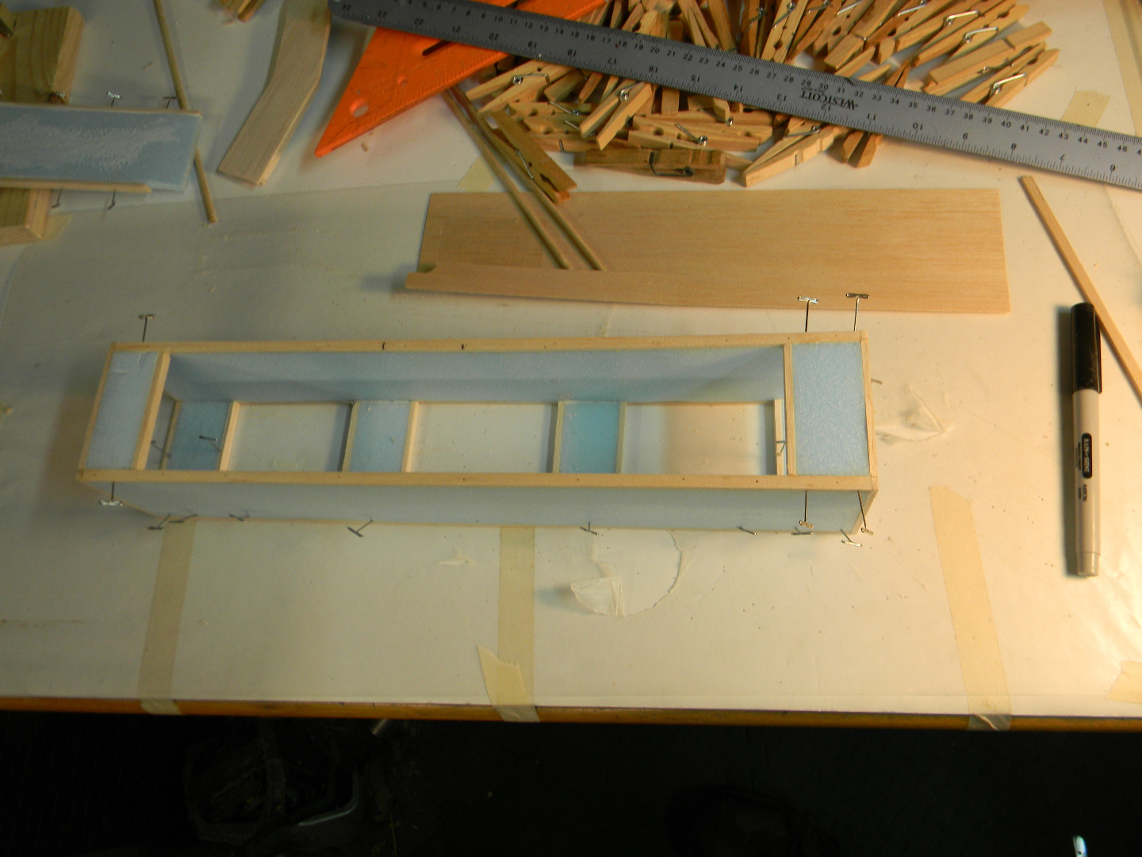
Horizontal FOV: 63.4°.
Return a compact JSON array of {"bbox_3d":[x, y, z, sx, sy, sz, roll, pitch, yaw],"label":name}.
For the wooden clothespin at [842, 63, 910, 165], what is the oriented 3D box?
[{"bbox_3d":[0.178,-0.182,0.530,0.019,0.010,0.071,26,75,17],"label":"wooden clothespin"}]

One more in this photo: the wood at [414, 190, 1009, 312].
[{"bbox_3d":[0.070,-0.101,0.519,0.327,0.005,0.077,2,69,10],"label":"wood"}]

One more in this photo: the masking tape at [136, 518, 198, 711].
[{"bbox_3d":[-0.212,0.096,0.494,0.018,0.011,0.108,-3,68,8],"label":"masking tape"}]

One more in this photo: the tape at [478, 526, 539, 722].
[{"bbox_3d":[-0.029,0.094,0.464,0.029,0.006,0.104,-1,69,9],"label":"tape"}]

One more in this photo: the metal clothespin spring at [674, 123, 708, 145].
[{"bbox_3d":[0.070,-0.168,0.539,0.021,0.013,0.013,7,70,12],"label":"metal clothespin spring"}]

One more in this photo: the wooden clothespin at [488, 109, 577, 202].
[{"bbox_3d":[-0.027,-0.164,0.551,0.010,0.017,0.080,-18,60,-40],"label":"wooden clothespin"}]

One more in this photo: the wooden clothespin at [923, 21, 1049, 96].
[{"bbox_3d":[0.236,-0.210,0.525,0.073,0.015,0.011,-25,67,-1],"label":"wooden clothespin"}]

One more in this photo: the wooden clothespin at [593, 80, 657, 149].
[{"bbox_3d":[0.037,-0.197,0.547,0.072,0.011,0.020,-48,51,-5],"label":"wooden clothespin"}]

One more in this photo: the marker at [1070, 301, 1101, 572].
[{"bbox_3d":[0.249,0.002,0.445,0.013,0.012,0.139,6,70,11],"label":"marker"}]

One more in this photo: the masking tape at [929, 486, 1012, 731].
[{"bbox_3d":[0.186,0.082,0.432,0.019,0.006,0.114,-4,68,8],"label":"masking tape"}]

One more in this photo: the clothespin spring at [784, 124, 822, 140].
[{"bbox_3d":[0.133,-0.163,0.527,0.021,0.011,0.013,-31,68,-4],"label":"clothespin spring"}]

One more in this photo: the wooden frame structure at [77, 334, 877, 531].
[{"bbox_3d":[-0.048,0.004,0.462,0.374,0.070,0.075,0,69,10],"label":"wooden frame structure"}]

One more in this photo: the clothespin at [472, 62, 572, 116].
[{"bbox_3d":[-0.028,-0.212,0.567,0.072,0.011,0.020,-28,67,-2],"label":"clothespin"}]

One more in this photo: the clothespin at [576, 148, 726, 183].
[{"bbox_3d":[0.046,-0.154,0.537,0.084,0.015,0.010,6,70,11],"label":"clothespin"}]

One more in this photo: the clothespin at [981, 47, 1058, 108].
[{"bbox_3d":[0.245,-0.193,0.524,0.072,0.011,0.019,-38,68,-7],"label":"clothespin"}]

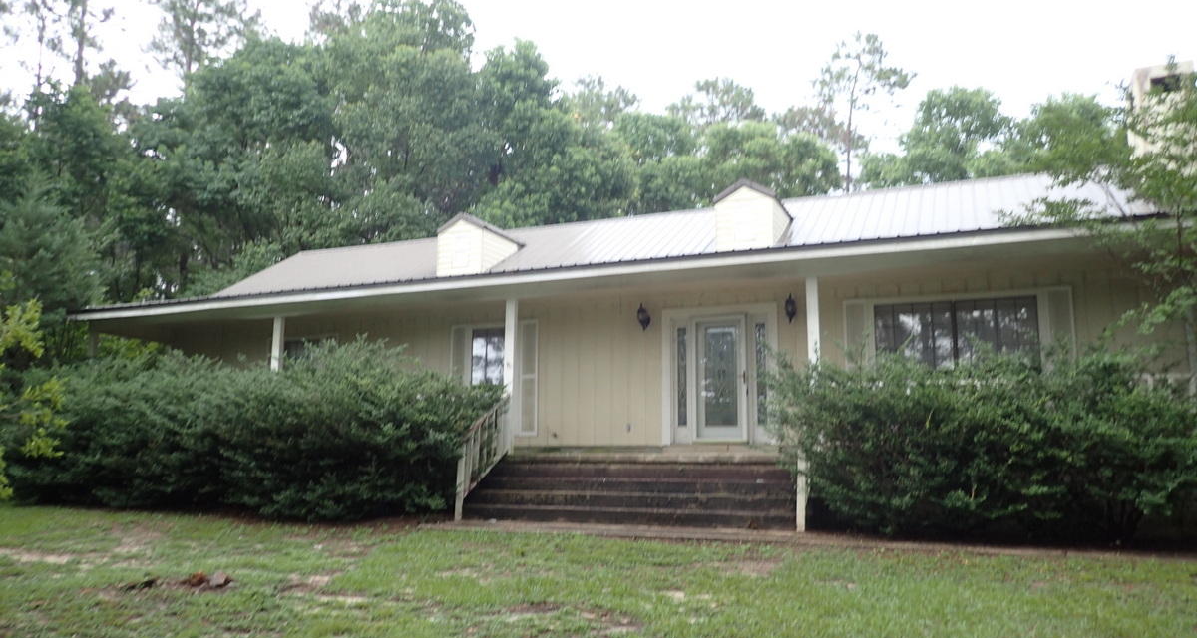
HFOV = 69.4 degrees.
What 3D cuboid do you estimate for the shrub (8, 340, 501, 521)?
[{"bbox_3d":[-5.965,1.868,14.118,9.185,2.508,2.138,-4,-11,24],"label":"shrub"}]

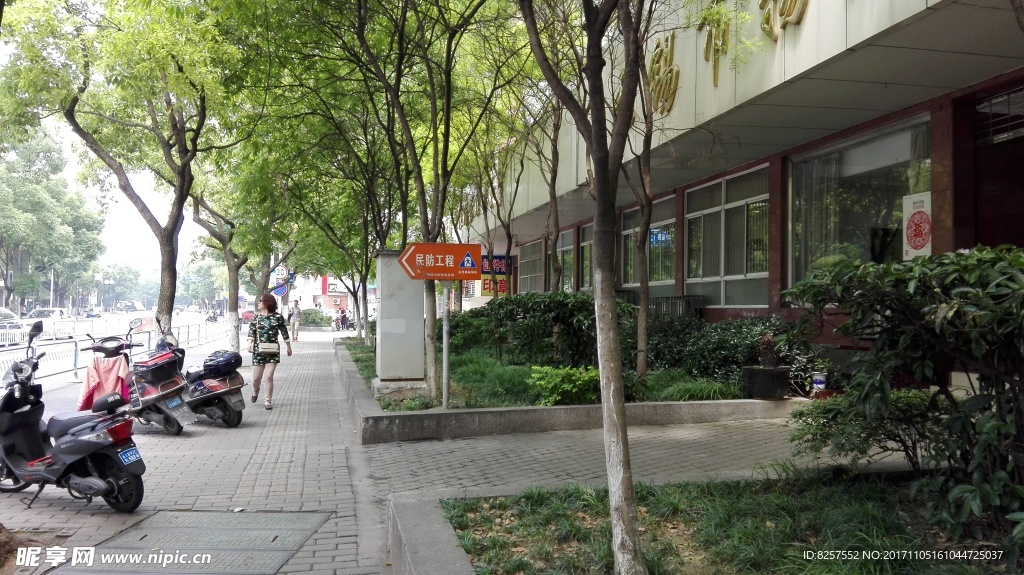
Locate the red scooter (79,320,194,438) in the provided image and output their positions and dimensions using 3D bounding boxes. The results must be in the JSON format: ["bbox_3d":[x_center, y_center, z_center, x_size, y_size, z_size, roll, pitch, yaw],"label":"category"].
[{"bbox_3d":[-4.260,1.032,8.570,1.700,1.270,0.700,-1,-1,28],"label":"red scooter"}]

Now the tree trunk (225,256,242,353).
[{"bbox_3d":[-7.480,0.537,19.800,0.420,2.750,0.420,0,-1,-15],"label":"tree trunk"}]

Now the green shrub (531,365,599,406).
[{"bbox_3d":[0.680,1.170,8.950,0.930,0.490,0.750,0,-1,-15],"label":"green shrub"}]

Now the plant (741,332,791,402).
[{"bbox_3d":[3.250,0.979,9.350,0.600,0.850,0.600,0,-1,-15],"label":"plant"}]

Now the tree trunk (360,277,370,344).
[{"bbox_3d":[-4.360,0.731,21.800,0.270,2.050,0.250,0,-1,-15],"label":"tree trunk"}]

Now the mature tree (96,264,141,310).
[{"bbox_3d":[-56.400,0.173,105.000,6.400,7.200,6.400,0,-1,-15],"label":"mature tree"}]

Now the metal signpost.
[{"bbox_3d":[-0.810,0.454,8.420,0.970,1.900,0.080,0,-1,-15],"label":"metal signpost"}]

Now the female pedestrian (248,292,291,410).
[{"bbox_3d":[-3.420,0.901,10.350,0.600,1.610,0.420,0,-1,-12],"label":"female pedestrian"}]

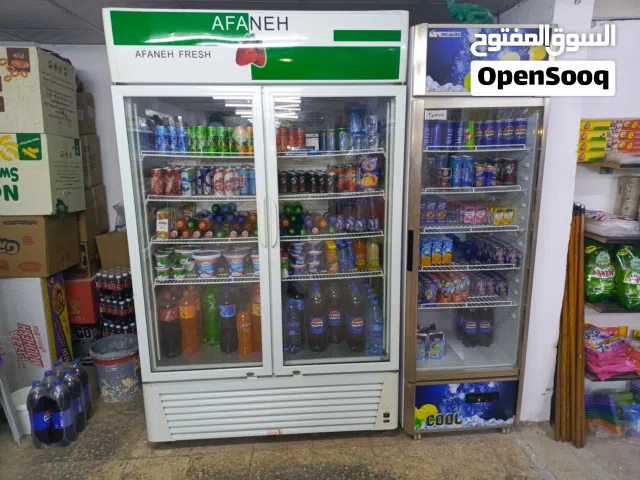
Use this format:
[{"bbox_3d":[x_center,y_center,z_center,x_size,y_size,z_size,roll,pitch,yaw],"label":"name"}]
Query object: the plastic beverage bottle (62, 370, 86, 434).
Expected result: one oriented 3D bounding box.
[{"bbox_3d":[-1.338,0.862,2.300,0.107,0.334,0.107,-1,12,0],"label":"plastic beverage bottle"}]

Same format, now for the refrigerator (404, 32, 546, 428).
[{"bbox_3d":[0.693,-0.004,2.295,0.610,1.978,0.600,-2,12,-4],"label":"refrigerator"}]

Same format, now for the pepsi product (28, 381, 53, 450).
[{"bbox_3d":[-1.434,0.887,2.187,0.107,0.334,0.107,-1,12,0],"label":"pepsi product"}]

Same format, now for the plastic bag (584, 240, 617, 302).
[{"bbox_3d":[1.387,0.161,2.141,0.180,0.310,0.100,-1,12,-2],"label":"plastic bag"}]

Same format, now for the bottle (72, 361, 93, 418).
[{"bbox_3d":[-1.348,0.841,2.404,0.107,0.334,0.107,-1,12,0],"label":"bottle"}]

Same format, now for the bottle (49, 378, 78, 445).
[{"bbox_3d":[-1.328,0.883,2.197,0.107,0.334,0.107,-1,12,0],"label":"bottle"}]

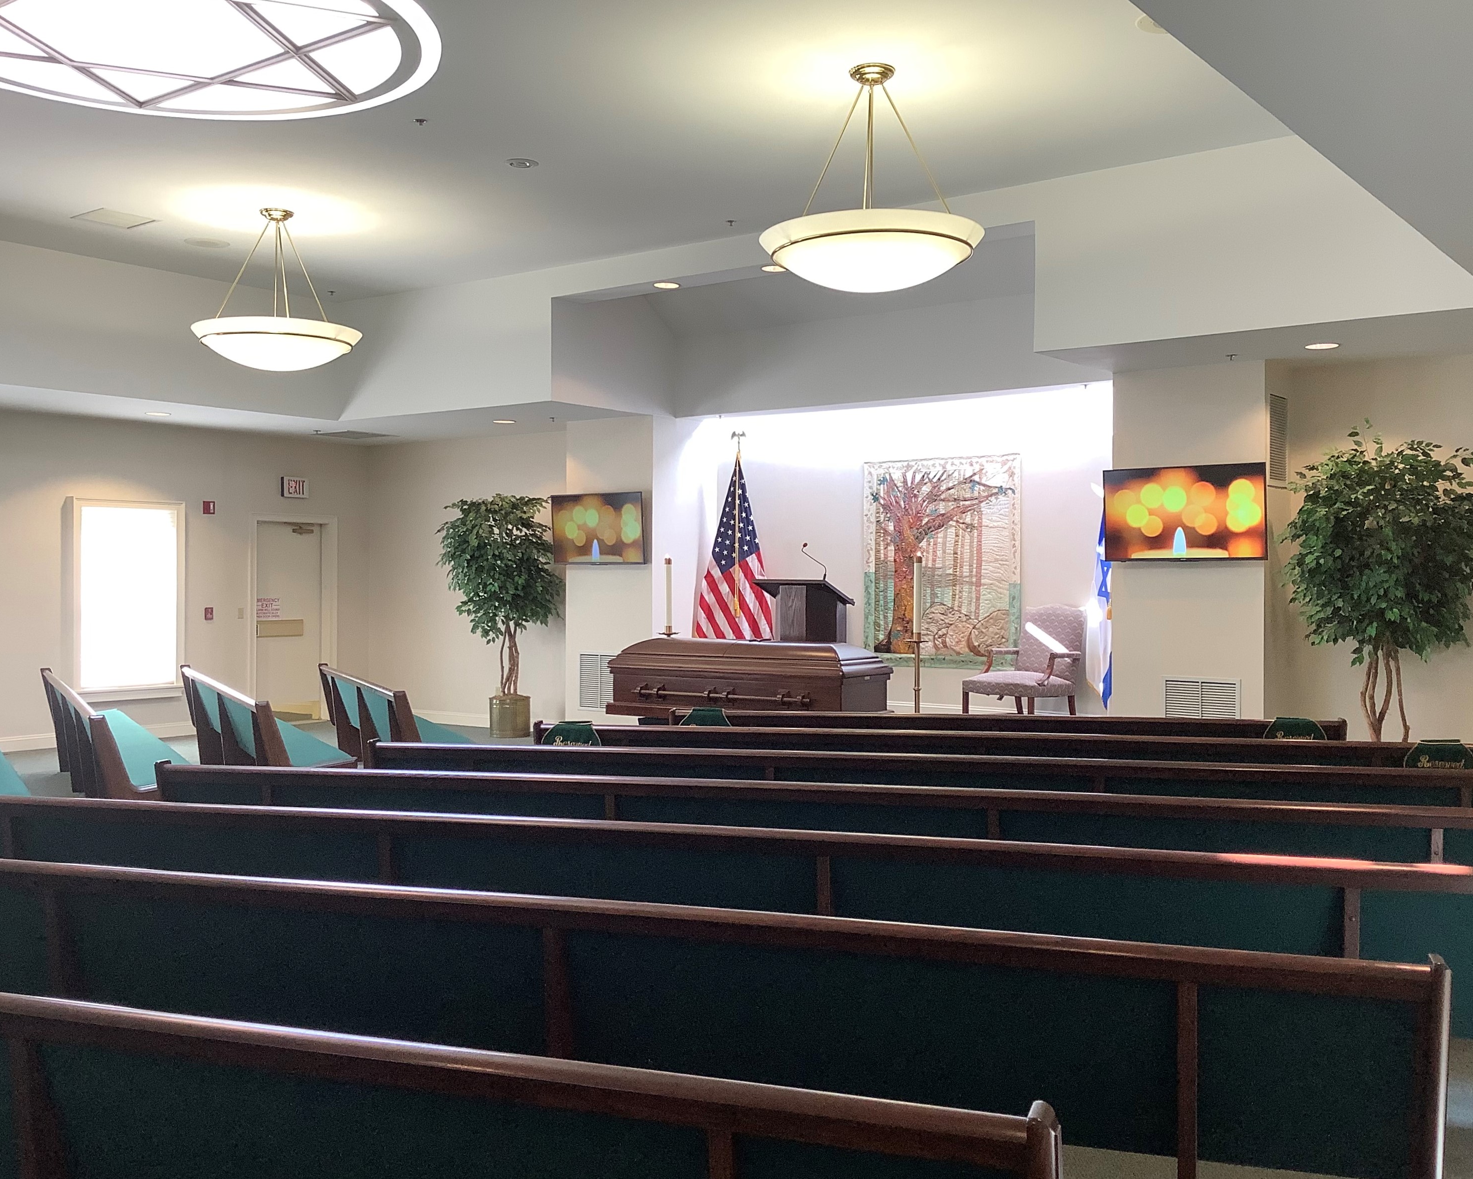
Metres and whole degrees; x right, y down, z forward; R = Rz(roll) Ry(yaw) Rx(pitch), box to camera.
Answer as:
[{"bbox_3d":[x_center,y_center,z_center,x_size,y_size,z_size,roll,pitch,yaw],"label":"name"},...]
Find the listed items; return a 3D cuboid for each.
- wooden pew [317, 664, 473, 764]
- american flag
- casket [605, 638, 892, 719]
[{"bbox_3d":[-2.705,1.070,10.958,0.620,0.850,3.187,0,1,-26],"label":"wooden pew"},{"bbox_3d":[0.010,-0.184,13.050,0.750,2.030,0.380,0,0,35],"label":"american flag"},{"bbox_3d":[0.070,0.675,10.504,2.130,0.570,0.700,1,1,37],"label":"casket"}]

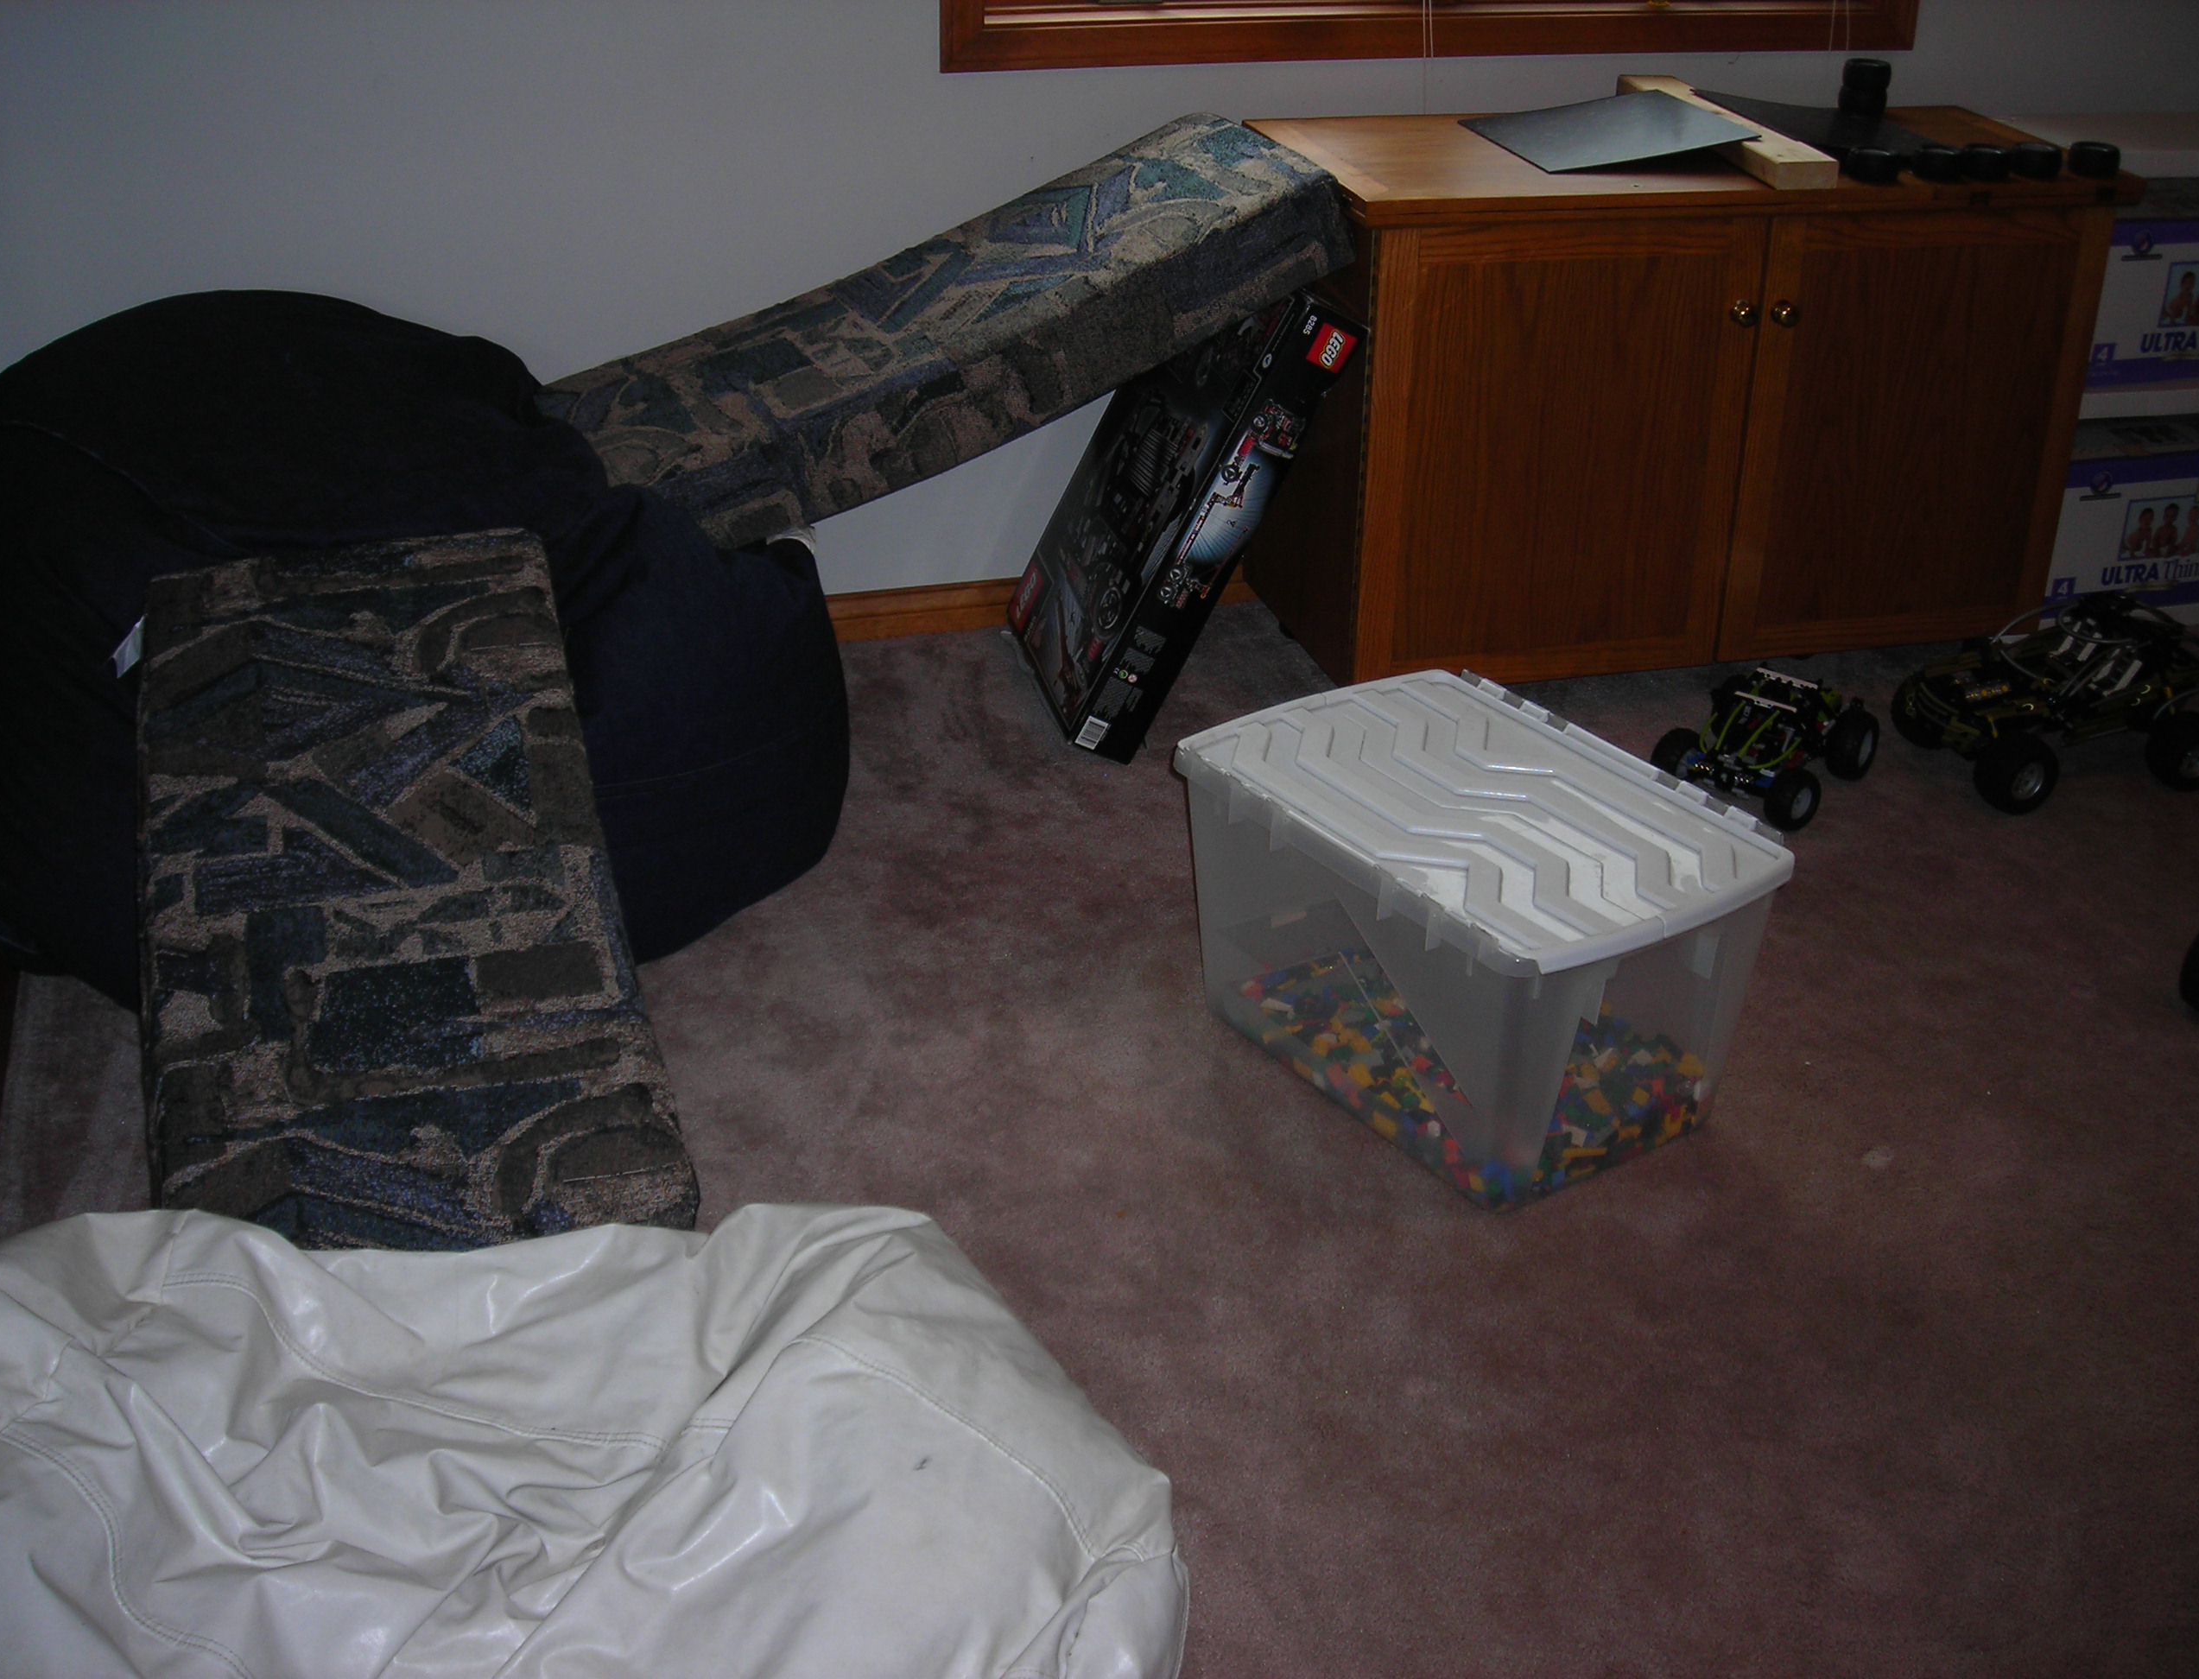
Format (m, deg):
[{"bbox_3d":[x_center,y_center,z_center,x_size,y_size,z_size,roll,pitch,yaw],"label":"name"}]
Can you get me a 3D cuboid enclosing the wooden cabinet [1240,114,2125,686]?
[{"bbox_3d":[0.717,-0.558,3.117,1.011,0.643,0.423,-6,29,-14],"label":"wooden cabinet"}]

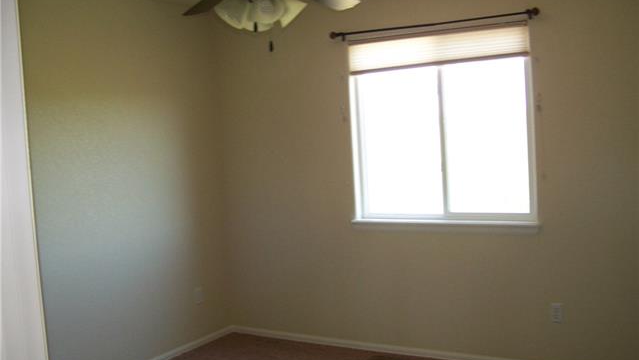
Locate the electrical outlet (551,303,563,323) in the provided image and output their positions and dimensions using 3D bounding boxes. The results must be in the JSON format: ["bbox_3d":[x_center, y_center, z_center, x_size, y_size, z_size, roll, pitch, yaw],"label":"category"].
[{"bbox_3d":[1.377,0.774,3.753,0.072,0.116,0.010,-1,4,31],"label":"electrical outlet"}]

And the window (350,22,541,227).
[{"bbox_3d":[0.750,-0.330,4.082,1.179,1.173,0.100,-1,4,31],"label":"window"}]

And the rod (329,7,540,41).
[{"bbox_3d":[0.660,-0.944,3.966,1.350,0.055,0.090,-1,4,31],"label":"rod"}]

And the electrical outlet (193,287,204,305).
[{"bbox_3d":[-0.869,0.845,4.699,0.010,0.116,0.072,-1,4,31],"label":"electrical outlet"}]

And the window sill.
[{"bbox_3d":[0.772,0.291,4.099,1.240,0.052,0.110,-1,4,31],"label":"window sill"}]

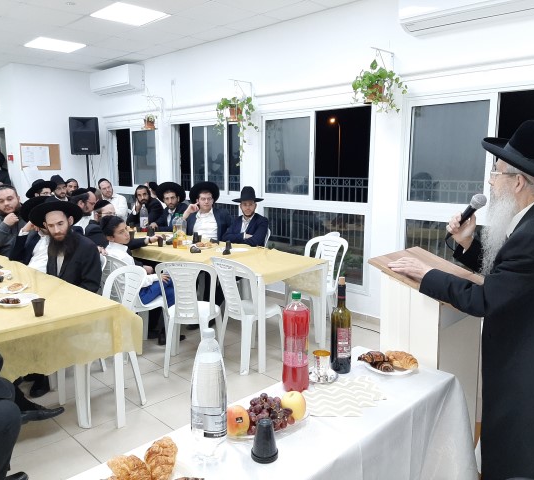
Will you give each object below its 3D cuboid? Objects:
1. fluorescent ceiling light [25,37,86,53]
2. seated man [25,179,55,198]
[{"bbox_3d":[-2.705,-2.543,6.227,0.600,0.060,0.600,8,13,43],"label":"fluorescent ceiling light"},{"bbox_3d":[-2.672,-0.062,6.001,0.750,1.360,0.550,3,9,18],"label":"seated man"}]

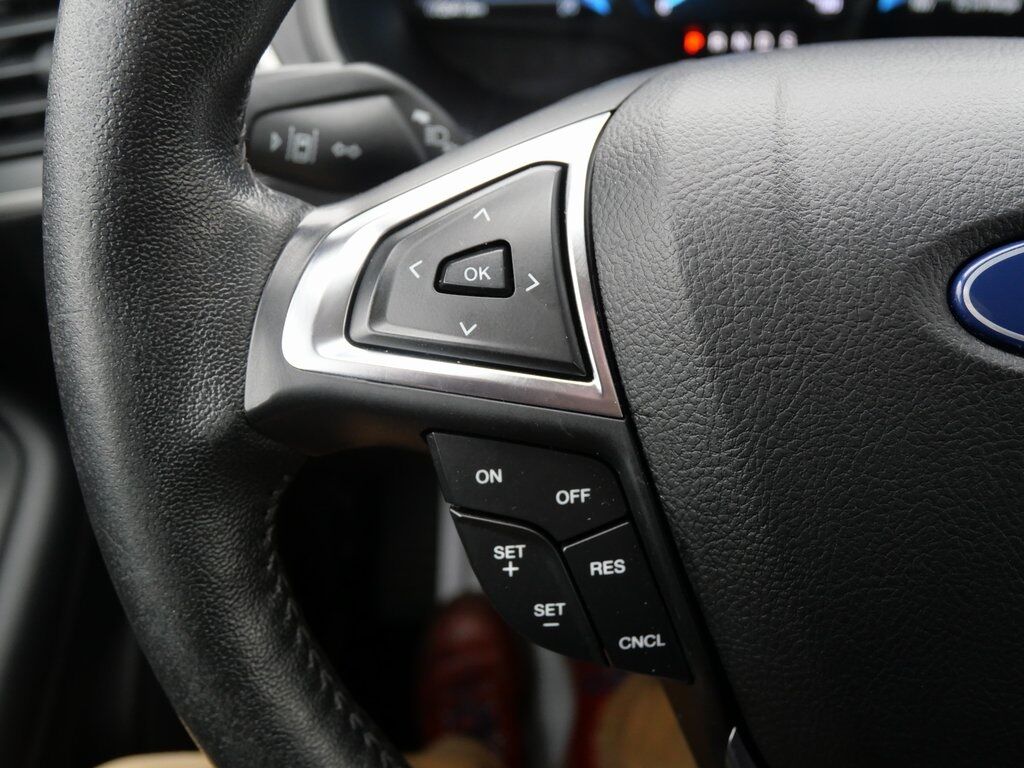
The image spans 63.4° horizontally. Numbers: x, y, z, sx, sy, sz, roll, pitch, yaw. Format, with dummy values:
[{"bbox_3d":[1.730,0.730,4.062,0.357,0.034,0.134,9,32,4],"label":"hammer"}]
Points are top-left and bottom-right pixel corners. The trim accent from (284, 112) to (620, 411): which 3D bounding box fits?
[{"bbox_3d":[-0.009,-0.025,0.159,0.066,0.055,0.014,6,10,1],"label":"trim accent"}]

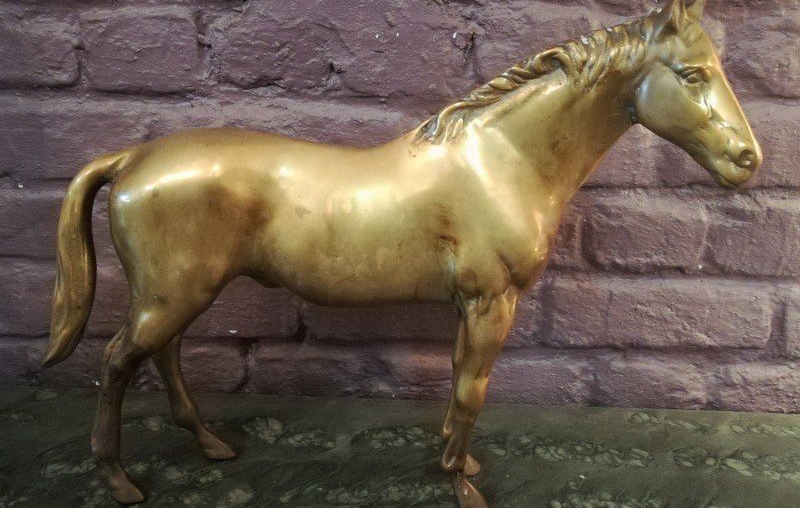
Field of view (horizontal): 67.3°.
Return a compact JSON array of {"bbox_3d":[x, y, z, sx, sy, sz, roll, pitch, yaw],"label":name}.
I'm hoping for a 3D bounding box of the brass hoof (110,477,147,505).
[{"bbox_3d":[-0.204,0.175,0.451,0.027,0.016,0.018,1,13,2],"label":"brass hoof"}]

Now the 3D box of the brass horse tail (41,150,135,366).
[{"bbox_3d":[-0.230,0.007,0.441,0.086,0.165,0.030,1,13,2],"label":"brass horse tail"}]

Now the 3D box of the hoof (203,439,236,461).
[{"bbox_3d":[-0.153,0.163,0.508,0.028,0.014,0.018,1,13,2],"label":"hoof"}]

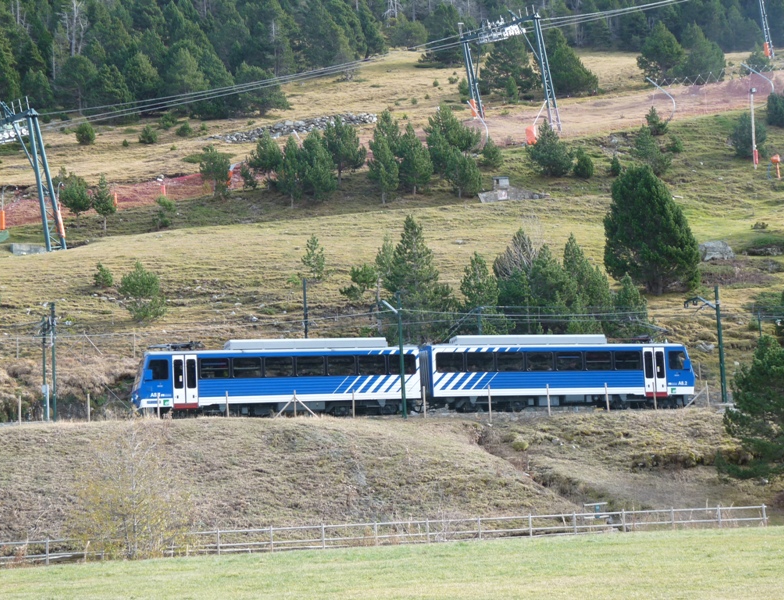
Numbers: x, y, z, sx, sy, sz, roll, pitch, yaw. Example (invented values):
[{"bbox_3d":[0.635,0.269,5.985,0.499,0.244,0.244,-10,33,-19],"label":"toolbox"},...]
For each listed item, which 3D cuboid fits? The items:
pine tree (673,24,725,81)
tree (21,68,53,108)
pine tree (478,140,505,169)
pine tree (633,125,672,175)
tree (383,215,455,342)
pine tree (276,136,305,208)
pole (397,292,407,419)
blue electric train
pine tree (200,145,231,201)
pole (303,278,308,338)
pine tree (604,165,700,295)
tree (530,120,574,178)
[{"bbox_3d":[39.063,-31.425,191.451,6.360,7.850,6.360,-2,-7,0],"label":"pine tree"},{"bbox_3d":[-46.018,-27.195,195.000,4.000,5.700,3.900,-2,-5,0],"label":"tree"},{"bbox_3d":[9.737,-14.385,147.000,2.417,3.034,2.417,-3,-6,0],"label":"pine tree"},{"bbox_3d":[24.451,-14.126,141.000,3.567,4.881,3.567,-3,-6,0],"label":"pine tree"},{"bbox_3d":[1.658,-1.158,94.000,4.500,8.400,4.400,-2,-5,0],"label":"tree"},{"bbox_3d":[-9.324,-11.713,138.000,2.572,6.548,2.572,-2,-6,0],"label":"pine tree"},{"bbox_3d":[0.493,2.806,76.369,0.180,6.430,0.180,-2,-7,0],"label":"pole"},{"bbox_3d":[1.582,4.078,82.451,31.000,4.050,2.600,0,-5,-13],"label":"blue electric train"},{"bbox_3d":[-16.779,-12.147,142.000,3.025,5.053,3.025,-2,-6,0],"label":"pine tree"},{"bbox_3d":[-4.838,2.166,84.500,0.200,6.800,0.200,-2,-5,0],"label":"pole"},{"bbox_3d":[17.168,-4.668,98.999,6.230,8.680,6.230,-2,-7,0],"label":"pine tree"},{"bbox_3d":[15.932,-15.229,151.000,4.624,5.772,4.624,-2,-6,0],"label":"tree"}]

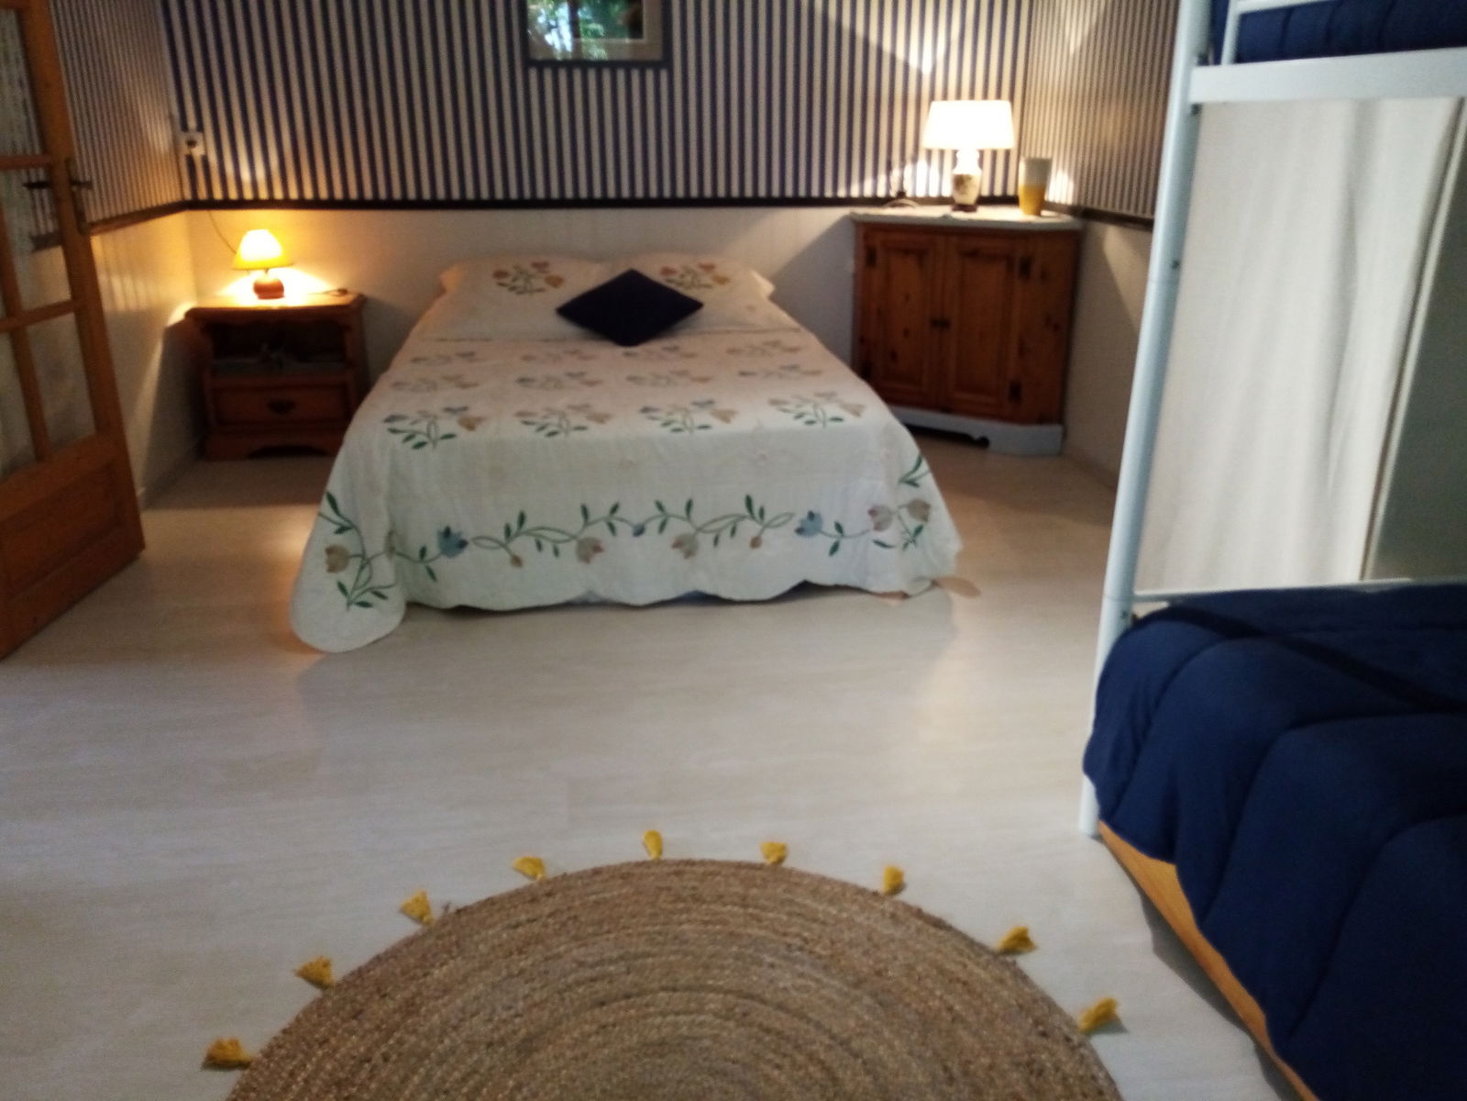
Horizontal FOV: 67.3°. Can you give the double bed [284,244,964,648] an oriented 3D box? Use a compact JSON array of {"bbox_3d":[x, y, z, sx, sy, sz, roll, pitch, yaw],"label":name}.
[{"bbox_3d":[-0.381,-0.514,3.730,1.630,0.690,2.150,-4,21,-10],"label":"double bed"}]

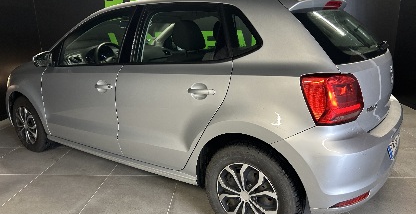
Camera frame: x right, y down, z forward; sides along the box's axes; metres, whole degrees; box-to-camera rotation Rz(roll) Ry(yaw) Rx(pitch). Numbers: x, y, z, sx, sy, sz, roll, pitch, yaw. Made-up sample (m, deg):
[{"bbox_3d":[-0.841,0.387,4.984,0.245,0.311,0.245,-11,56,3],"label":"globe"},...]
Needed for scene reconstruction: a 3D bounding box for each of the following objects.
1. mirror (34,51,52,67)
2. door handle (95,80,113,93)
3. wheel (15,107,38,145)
[{"bbox_3d":[-1.347,-0.388,2.546,0.110,0.130,0.185,9,18,34],"label":"mirror"},{"bbox_3d":[-0.739,-0.139,2.224,0.200,0.090,0.055,9,18,34],"label":"door handle"},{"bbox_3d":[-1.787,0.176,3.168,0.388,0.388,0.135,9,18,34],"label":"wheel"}]

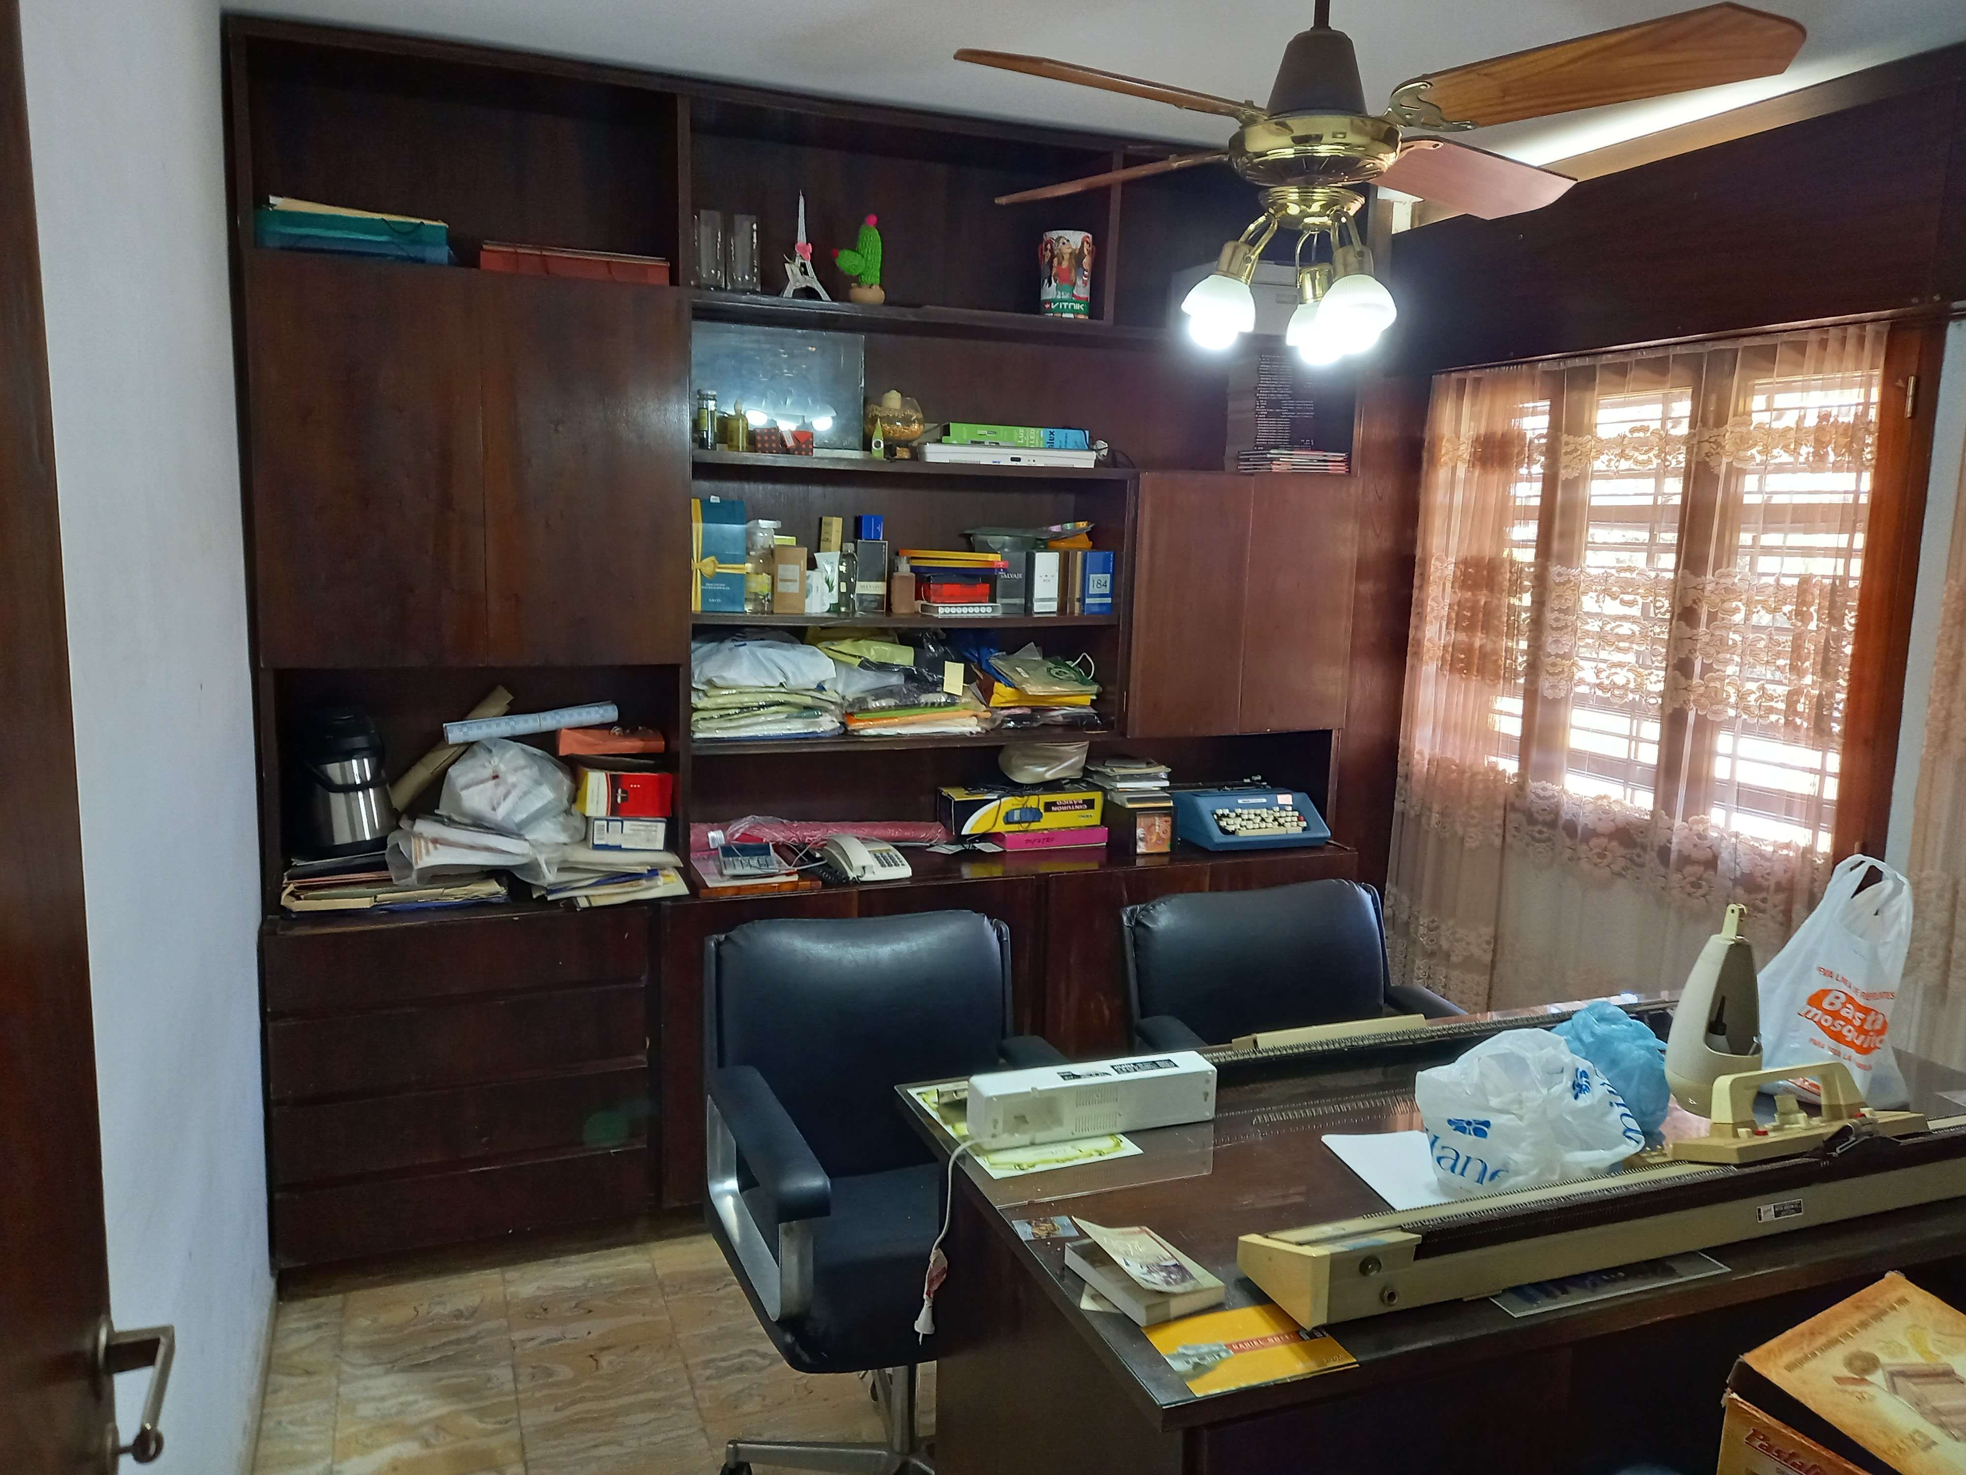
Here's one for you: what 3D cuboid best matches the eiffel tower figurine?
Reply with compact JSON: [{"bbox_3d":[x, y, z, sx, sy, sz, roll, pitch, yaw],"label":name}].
[{"bbox_3d":[-0.377,-1.027,2.986,0.098,0.222,0.085,-2,10,-22],"label":"eiffel tower figurine"}]

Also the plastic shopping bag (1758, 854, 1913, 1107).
[{"bbox_3d":[1.247,0.360,2.106,0.201,0.331,0.130,4,9,15],"label":"plastic shopping bag"}]

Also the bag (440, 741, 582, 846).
[{"bbox_3d":[-1.011,0.111,3.057,0.296,0.214,0.221,-2,8,-21],"label":"bag"}]

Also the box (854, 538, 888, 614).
[{"bbox_3d":[-0.256,-0.362,3.207,0.069,0.157,0.042,-2,9,-21],"label":"box"}]

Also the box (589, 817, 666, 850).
[{"bbox_3d":[-0.781,0.202,3.113,0.148,0.069,0.090,1,8,-22],"label":"box"}]

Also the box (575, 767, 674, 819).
[{"bbox_3d":[-0.802,0.119,3.185,0.186,0.098,0.141,-2,8,-24],"label":"box"}]

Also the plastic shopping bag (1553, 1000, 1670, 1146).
[{"bbox_3d":[0.852,0.441,1.933,0.179,0.169,0.166,4,8,23],"label":"plastic shopping bag"}]

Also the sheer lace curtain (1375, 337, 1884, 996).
[{"bbox_3d":[1.304,0.079,3.103,0.100,1.815,1.183,-2,9,-21],"label":"sheer lace curtain"}]

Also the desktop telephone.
[{"bbox_3d":[-0.265,0.266,3.263,0.150,0.072,0.210,-2,10,-22],"label":"desktop telephone"}]

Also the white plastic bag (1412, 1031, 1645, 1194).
[{"bbox_3d":[0.715,0.474,1.864,0.271,0.155,0.191,3,9,8],"label":"white plastic bag"}]

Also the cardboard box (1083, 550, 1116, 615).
[{"bbox_3d":[0.266,-0.365,3.356,0.069,0.145,0.050,-2,10,-22],"label":"cardboard box"}]

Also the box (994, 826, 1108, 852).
[{"bbox_3d":[0.160,0.241,3.539,0.271,0.046,0.130,-2,9,-21],"label":"box"}]

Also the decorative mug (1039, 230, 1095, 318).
[{"bbox_3d":[0.201,-1.085,3.384,0.138,0.201,0.131,1,7,-2],"label":"decorative mug"}]

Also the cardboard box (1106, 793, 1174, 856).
[{"bbox_3d":[0.390,0.218,3.558,0.120,0.115,0.170,-2,10,-22],"label":"cardboard box"}]

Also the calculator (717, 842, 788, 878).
[{"bbox_3d":[-0.536,0.281,3.259,0.125,0.025,0.151,-2,22,-21],"label":"calculator"}]

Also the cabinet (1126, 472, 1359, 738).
[{"bbox_3d":[0.594,-0.344,3.600,0.614,0.624,0.301,-2,9,-21],"label":"cabinet"}]

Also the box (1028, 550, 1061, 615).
[{"bbox_3d":[0.137,-0.358,3.304,0.061,0.146,0.046,-2,9,-21],"label":"box"}]

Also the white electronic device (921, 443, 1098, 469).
[{"bbox_3d":[0.022,-0.647,3.292,0.410,0.038,0.250,-2,10,-22],"label":"white electronic device"}]

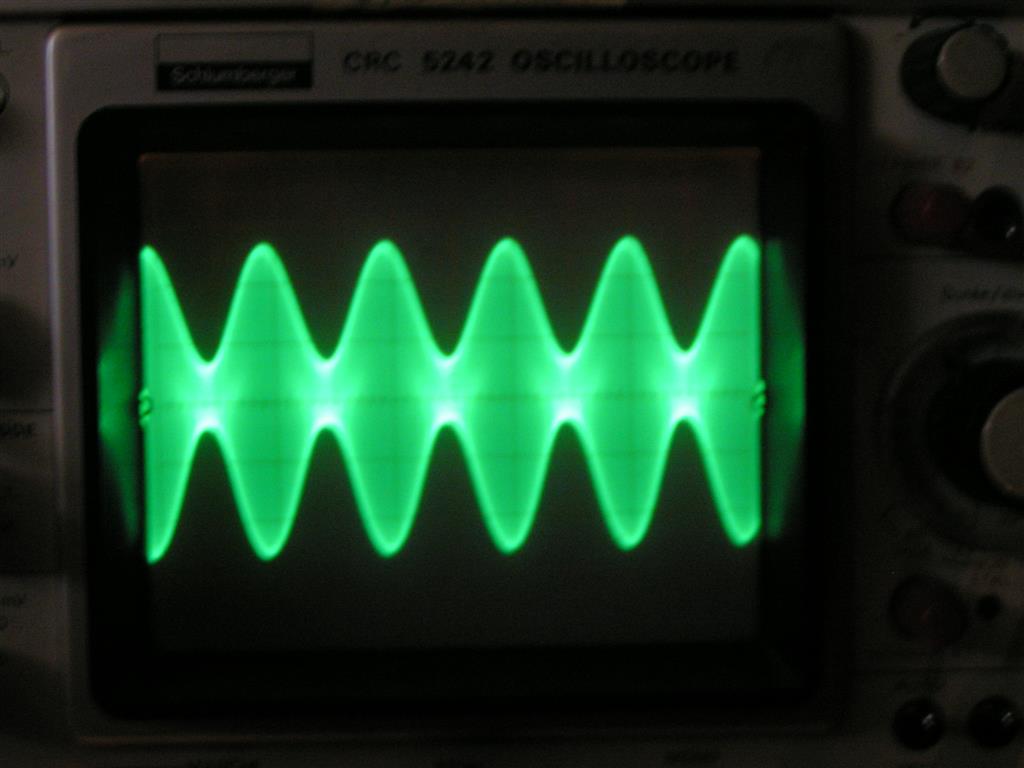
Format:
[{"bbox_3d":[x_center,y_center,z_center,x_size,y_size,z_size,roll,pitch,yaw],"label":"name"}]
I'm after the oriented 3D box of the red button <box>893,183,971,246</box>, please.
[{"bbox_3d":[0.066,-0.027,0.292,0.010,0.010,0.009,-1,5,-1],"label":"red button"}]

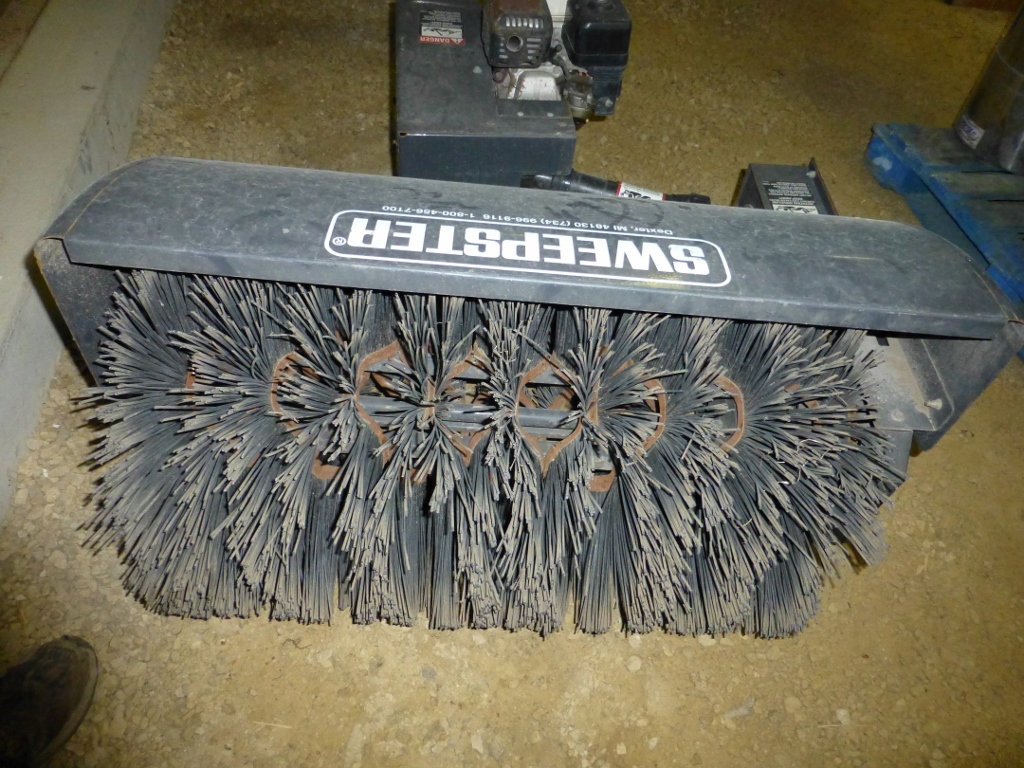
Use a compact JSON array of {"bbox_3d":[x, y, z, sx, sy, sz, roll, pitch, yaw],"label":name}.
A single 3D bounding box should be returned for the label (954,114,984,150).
[{"bbox_3d":[1.223,-0.680,1.903,0.008,0.050,0.110,2,47,-6],"label":"label"}]

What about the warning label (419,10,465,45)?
[{"bbox_3d":[-0.124,-0.631,1.257,0.080,0.005,0.110,-2,55,-9],"label":"warning label"}]

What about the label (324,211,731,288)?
[{"bbox_3d":[0.021,-0.142,0.746,0.420,0.005,0.083,3,46,-5],"label":"label"}]

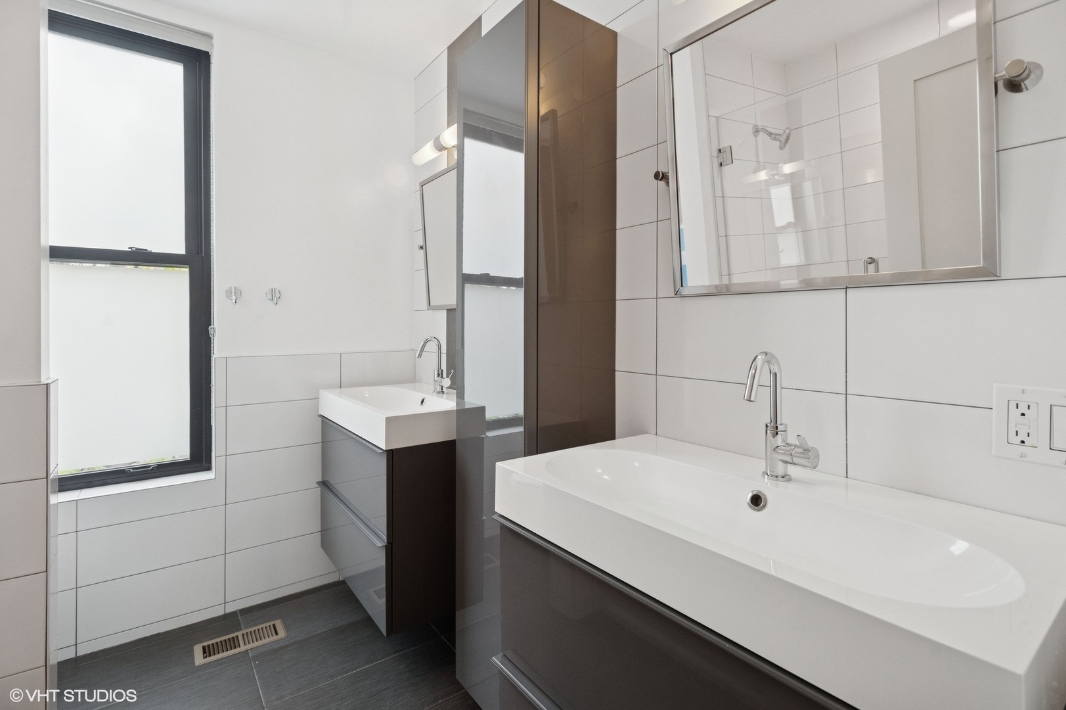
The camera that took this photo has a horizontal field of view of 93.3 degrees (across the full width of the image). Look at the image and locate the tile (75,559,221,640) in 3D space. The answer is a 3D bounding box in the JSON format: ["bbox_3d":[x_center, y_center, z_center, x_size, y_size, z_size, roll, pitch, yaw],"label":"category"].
[{"bbox_3d":[-1.460,0.932,1.950,0.457,0.203,0.010,-1,1,-37],"label":"tile"}]

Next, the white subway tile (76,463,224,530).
[{"bbox_3d":[-1.458,0.526,1.950,0.457,0.203,0.010,-1,1,-37],"label":"white subway tile"}]

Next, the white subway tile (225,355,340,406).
[{"bbox_3d":[-1.088,0.104,2.226,0.457,0.203,0.010,-1,1,-37],"label":"white subway tile"}]

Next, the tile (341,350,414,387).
[{"bbox_3d":[-0.757,0.092,2.474,0.366,0.204,0.010,-1,1,-37],"label":"tile"}]

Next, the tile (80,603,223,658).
[{"bbox_3d":[-1.465,1.061,1.959,0.460,0.040,0.012,-1,1,-37],"label":"tile"}]

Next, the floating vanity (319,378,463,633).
[{"bbox_3d":[-0.510,0.516,2.042,0.486,0.690,0.800,-1,2,-37],"label":"floating vanity"}]

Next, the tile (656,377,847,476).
[{"bbox_3d":[0.468,0.167,1.151,0.010,0.203,0.457,0,1,-37],"label":"tile"}]

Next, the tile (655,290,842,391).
[{"bbox_3d":[0.471,-0.038,1.156,0.012,0.203,0.459,0,1,-37],"label":"tile"}]

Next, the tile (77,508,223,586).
[{"bbox_3d":[-1.465,0.733,1.959,0.460,0.203,0.012,-1,1,-37],"label":"tile"}]

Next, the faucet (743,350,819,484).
[{"bbox_3d":[0.450,0.115,0.923,0.136,0.243,0.098,-1,2,-37],"label":"faucet"}]

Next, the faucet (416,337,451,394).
[{"bbox_3d":[-0.411,0.046,2.096,0.155,0.243,0.106,-1,2,-37],"label":"faucet"}]

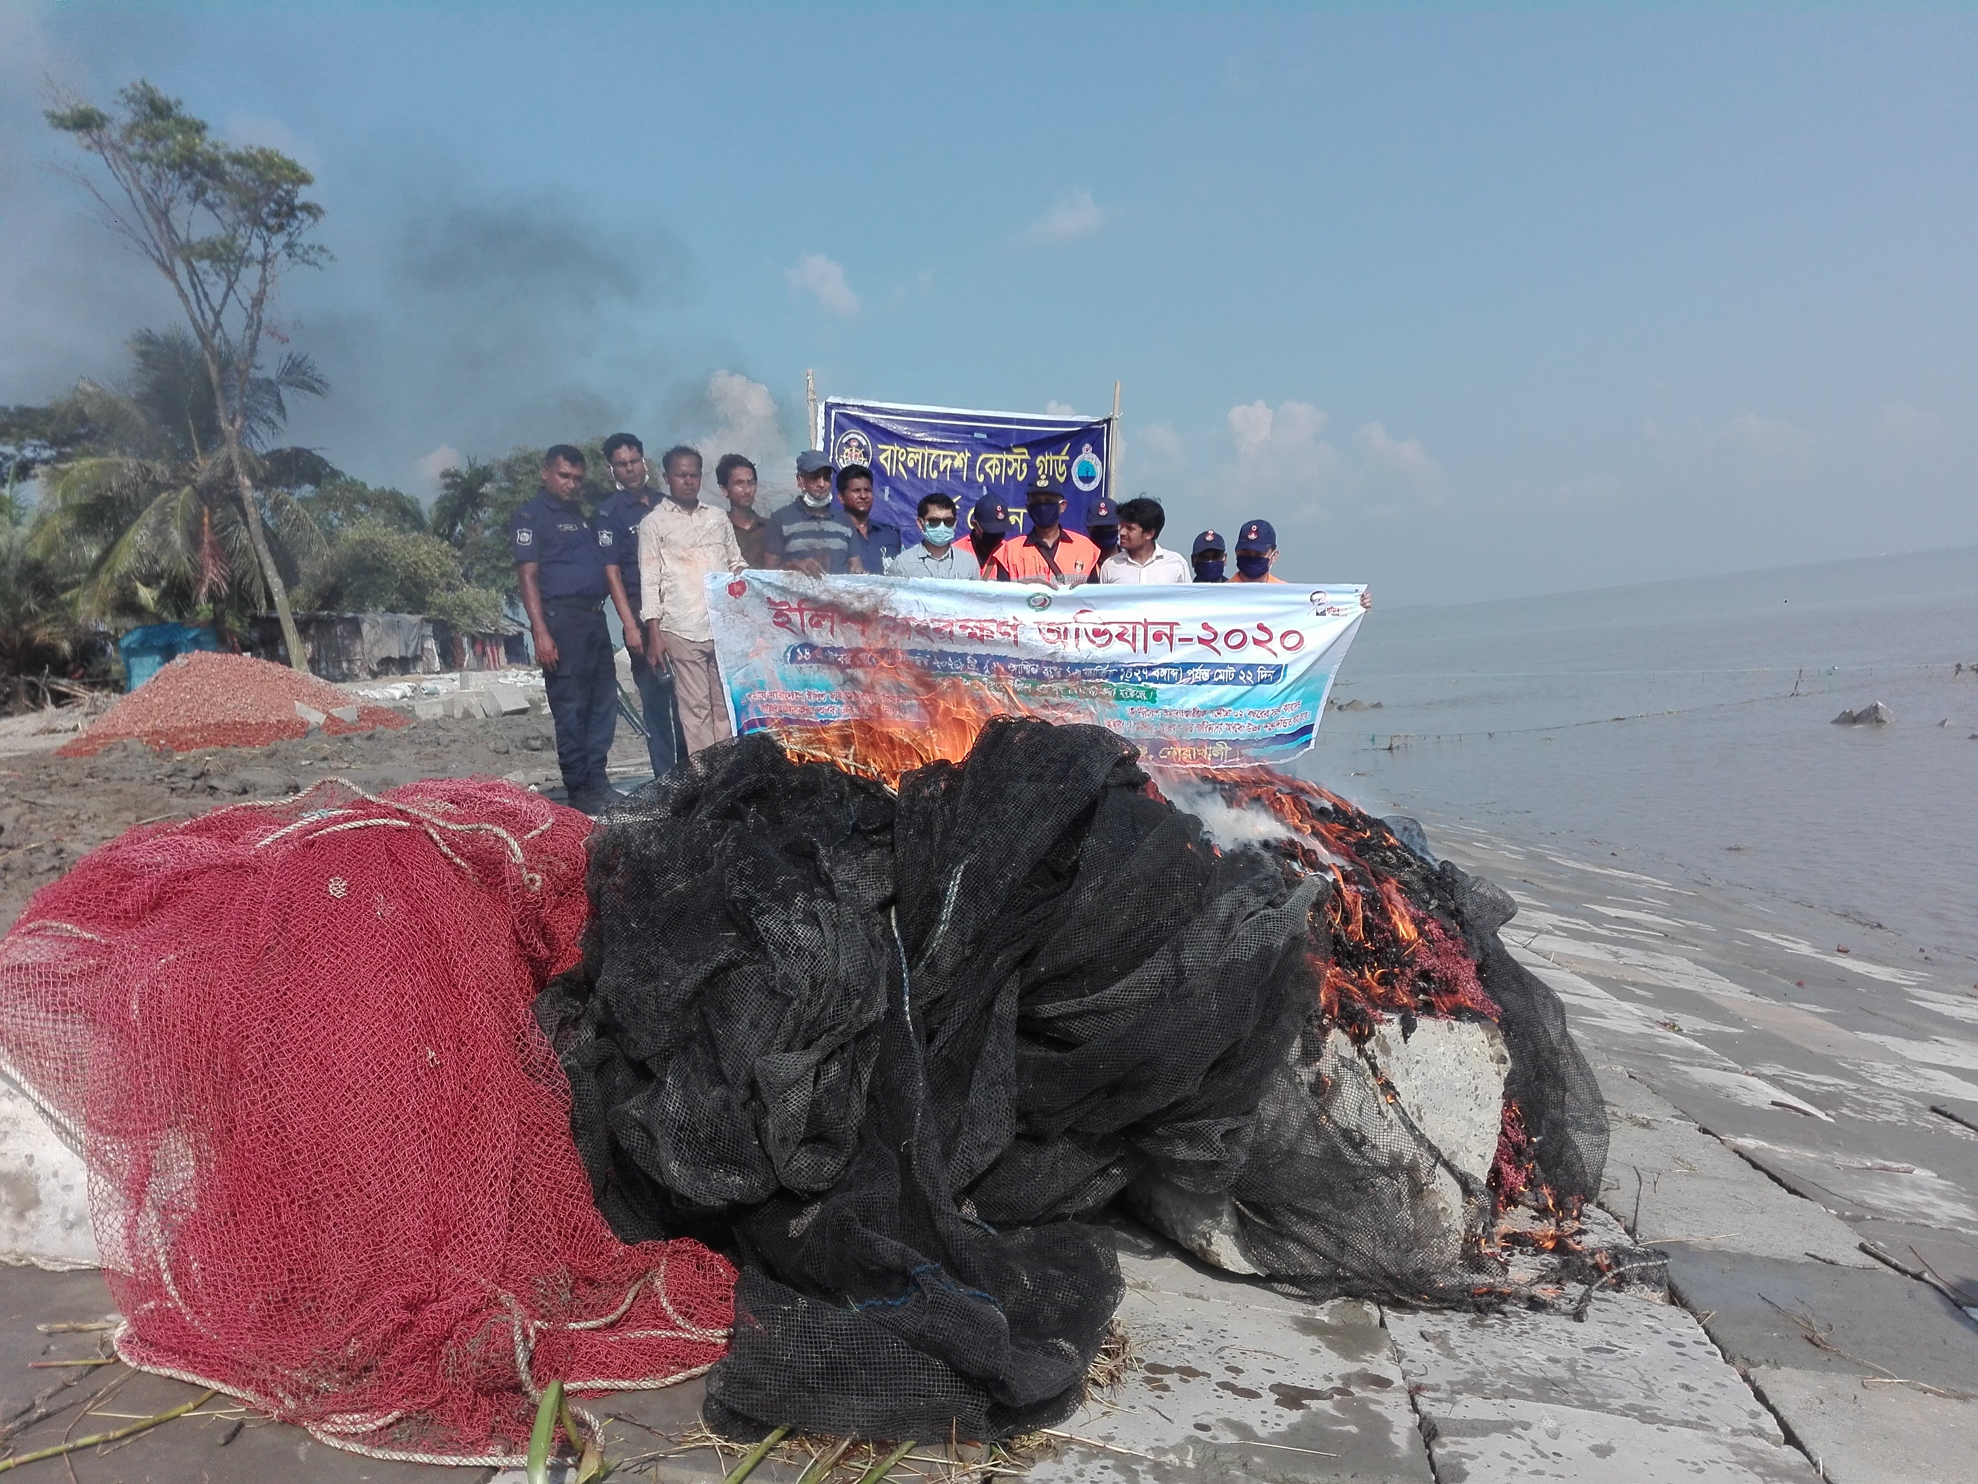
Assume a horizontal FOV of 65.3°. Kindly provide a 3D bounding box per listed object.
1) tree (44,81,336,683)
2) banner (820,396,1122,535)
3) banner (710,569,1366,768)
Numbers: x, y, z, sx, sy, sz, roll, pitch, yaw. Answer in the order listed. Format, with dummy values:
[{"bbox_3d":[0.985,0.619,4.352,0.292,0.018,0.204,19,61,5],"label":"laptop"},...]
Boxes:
[{"bbox_3d":[-16.010,-7.452,32.000,5.300,12.600,5.000,-8,3,-25],"label":"tree"},{"bbox_3d":[-0.112,-1.421,8.950,1.900,1.050,0.100,-3,4,-30],"label":"banner"},{"bbox_3d":[0.220,-0.328,7.200,3.080,0.920,0.150,0,3,0],"label":"banner"}]

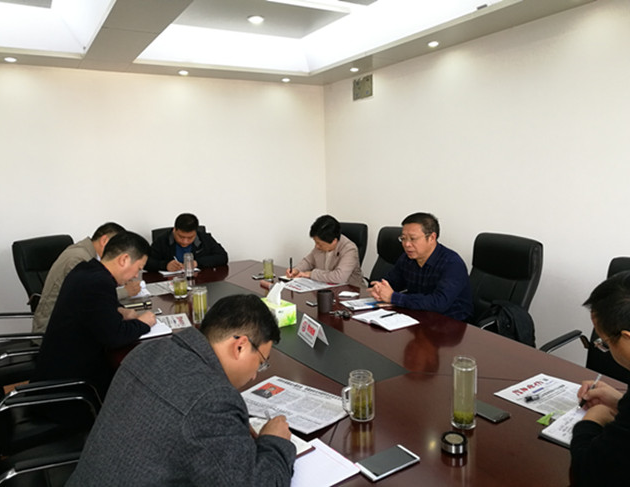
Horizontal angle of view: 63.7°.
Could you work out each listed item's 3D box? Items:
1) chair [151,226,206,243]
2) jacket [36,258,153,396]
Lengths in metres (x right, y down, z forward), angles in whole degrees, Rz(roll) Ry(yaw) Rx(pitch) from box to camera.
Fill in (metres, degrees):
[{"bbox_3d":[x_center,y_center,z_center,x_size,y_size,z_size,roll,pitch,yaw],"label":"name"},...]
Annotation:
[{"bbox_3d":[-1.008,0.412,4.162,0.600,1.070,0.640,-6,9,-30],"label":"chair"},{"bbox_3d":[-1.075,0.375,2.447,0.560,0.600,0.500,-7,9,-33],"label":"jacket"}]

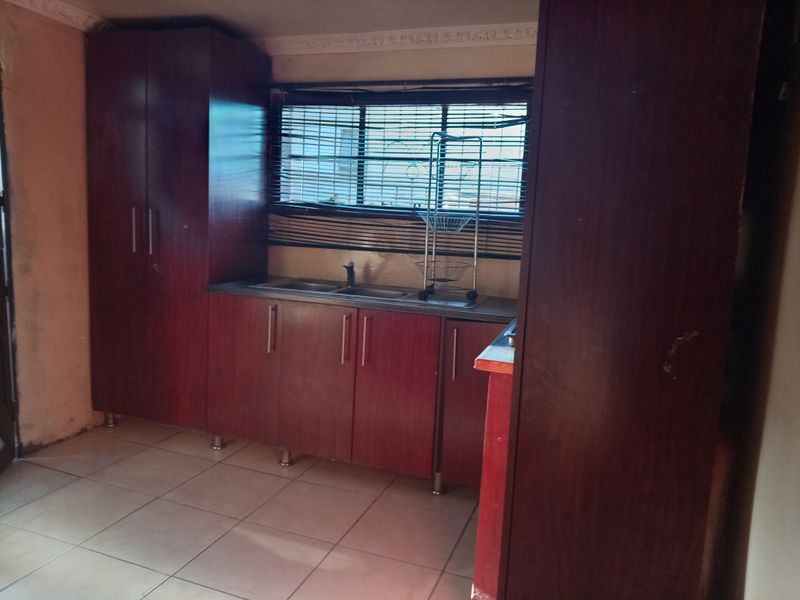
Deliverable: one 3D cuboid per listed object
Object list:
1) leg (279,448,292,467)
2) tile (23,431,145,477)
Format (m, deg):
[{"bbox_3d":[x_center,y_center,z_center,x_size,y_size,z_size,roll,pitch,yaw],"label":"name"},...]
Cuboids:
[{"bbox_3d":[-0.582,0.805,2.974,0.050,0.097,0.050,6,8,19],"label":"leg"},{"bbox_3d":[-1.603,0.800,2.968,0.430,0.010,0.430,6,8,19],"label":"tile"}]

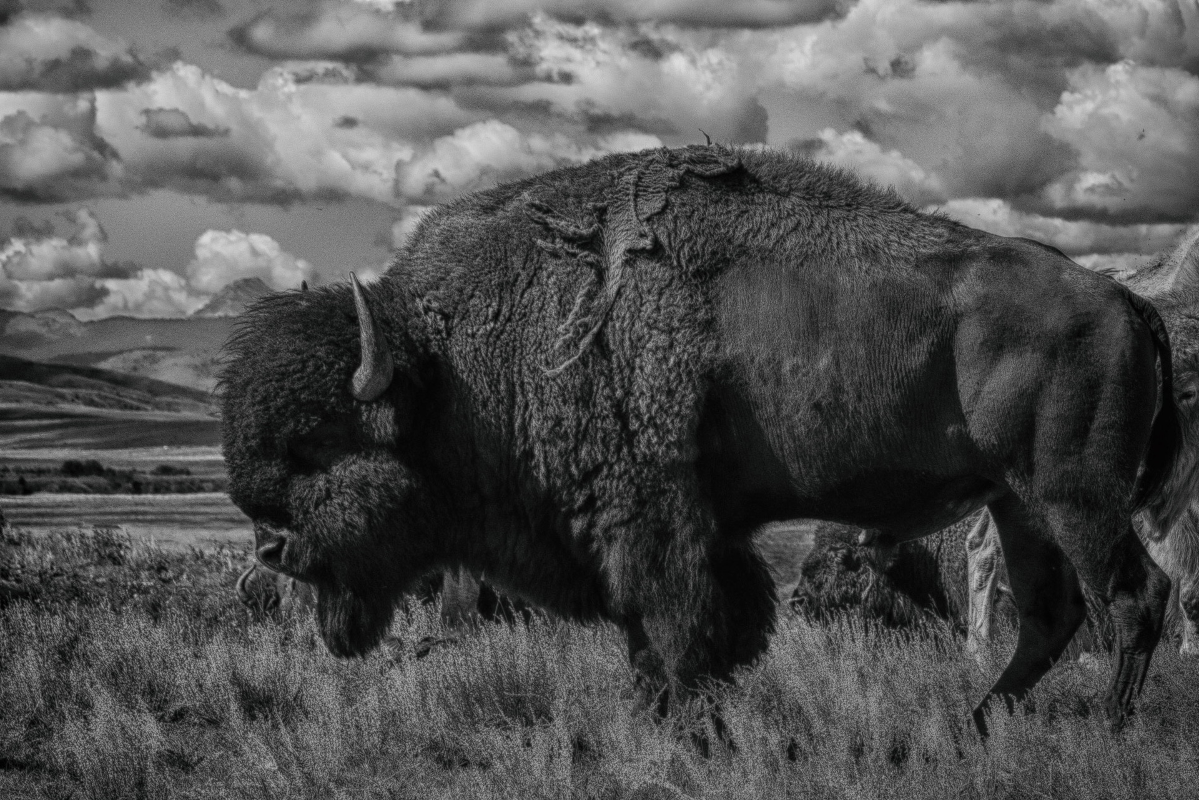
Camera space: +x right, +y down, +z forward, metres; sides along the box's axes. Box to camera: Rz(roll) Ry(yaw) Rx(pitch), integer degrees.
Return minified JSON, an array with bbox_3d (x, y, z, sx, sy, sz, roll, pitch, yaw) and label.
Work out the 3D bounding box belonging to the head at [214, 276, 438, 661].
[{"bbox_3d":[-0.794,0.193,8.750,0.600,1.100,0.620,0,0,-12],"label":"head"}]

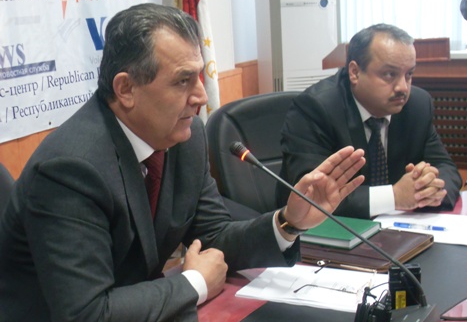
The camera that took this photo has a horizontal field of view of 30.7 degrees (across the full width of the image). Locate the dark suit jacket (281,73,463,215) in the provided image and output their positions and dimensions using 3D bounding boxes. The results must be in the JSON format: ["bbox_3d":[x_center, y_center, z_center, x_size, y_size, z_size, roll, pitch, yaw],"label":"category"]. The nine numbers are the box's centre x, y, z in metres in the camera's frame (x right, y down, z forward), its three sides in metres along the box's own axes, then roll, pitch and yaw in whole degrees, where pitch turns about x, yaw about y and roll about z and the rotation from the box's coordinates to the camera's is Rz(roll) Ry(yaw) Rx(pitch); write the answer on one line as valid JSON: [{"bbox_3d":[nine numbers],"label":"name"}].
[{"bbox_3d":[0.352,0.037,2.312,0.560,0.570,0.500,-11,14,-36],"label":"dark suit jacket"}]

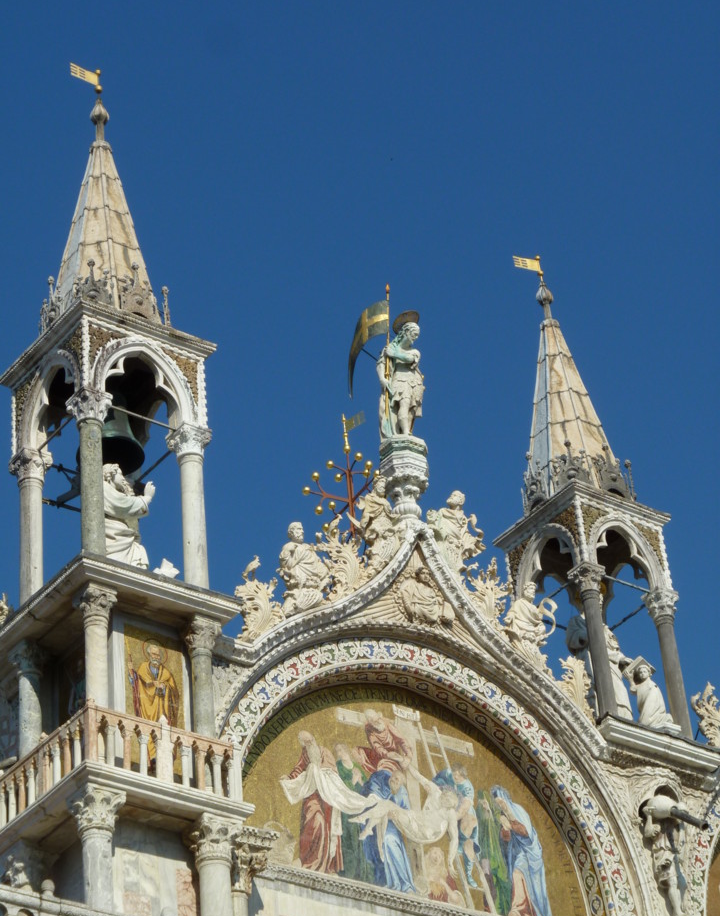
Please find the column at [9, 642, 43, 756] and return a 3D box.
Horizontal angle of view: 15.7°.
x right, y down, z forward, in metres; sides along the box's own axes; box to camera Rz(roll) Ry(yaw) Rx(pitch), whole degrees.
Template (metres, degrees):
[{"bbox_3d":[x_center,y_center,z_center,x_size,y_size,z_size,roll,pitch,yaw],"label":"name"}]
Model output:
[{"bbox_3d":[-4.250,3.536,33.577,0.395,2.567,0.395,19,-41,-32],"label":"column"}]

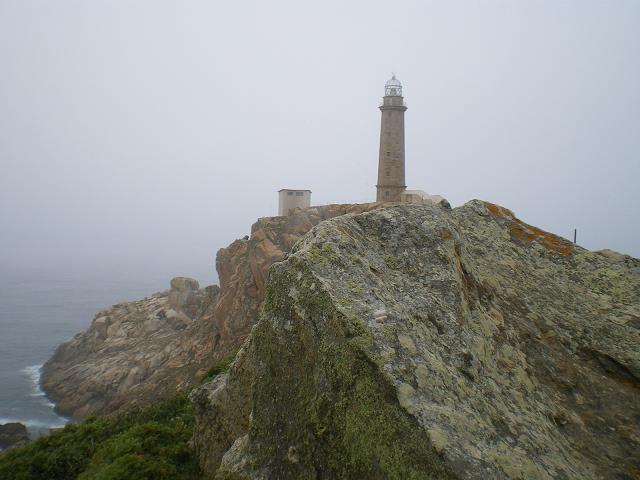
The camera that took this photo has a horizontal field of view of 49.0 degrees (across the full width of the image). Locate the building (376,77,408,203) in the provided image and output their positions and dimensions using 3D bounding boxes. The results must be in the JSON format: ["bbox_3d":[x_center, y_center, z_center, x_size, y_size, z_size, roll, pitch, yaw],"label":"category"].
[{"bbox_3d":[14.860,-20.840,145.000,6.200,26.500,6.200,1,-1,5],"label":"building"}]

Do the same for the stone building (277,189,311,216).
[{"bbox_3d":[-5.190,-7.530,143.000,6.400,5.700,5.800,1,-1,-2],"label":"stone building"}]

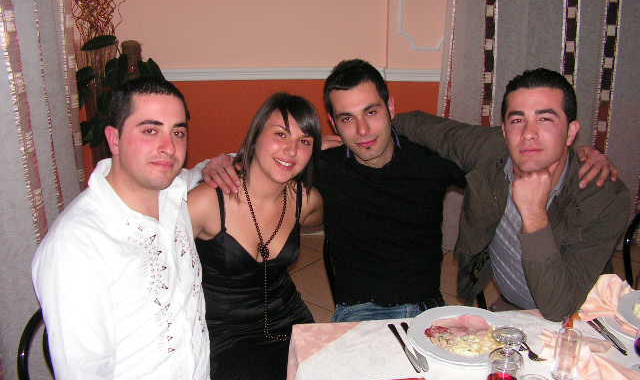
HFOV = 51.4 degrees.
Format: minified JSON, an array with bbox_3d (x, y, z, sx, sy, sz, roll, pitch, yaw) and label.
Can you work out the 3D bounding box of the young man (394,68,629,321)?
[{"bbox_3d":[0.420,0.383,1.668,0.680,1.330,0.780,3,20,8],"label":"young man"}]

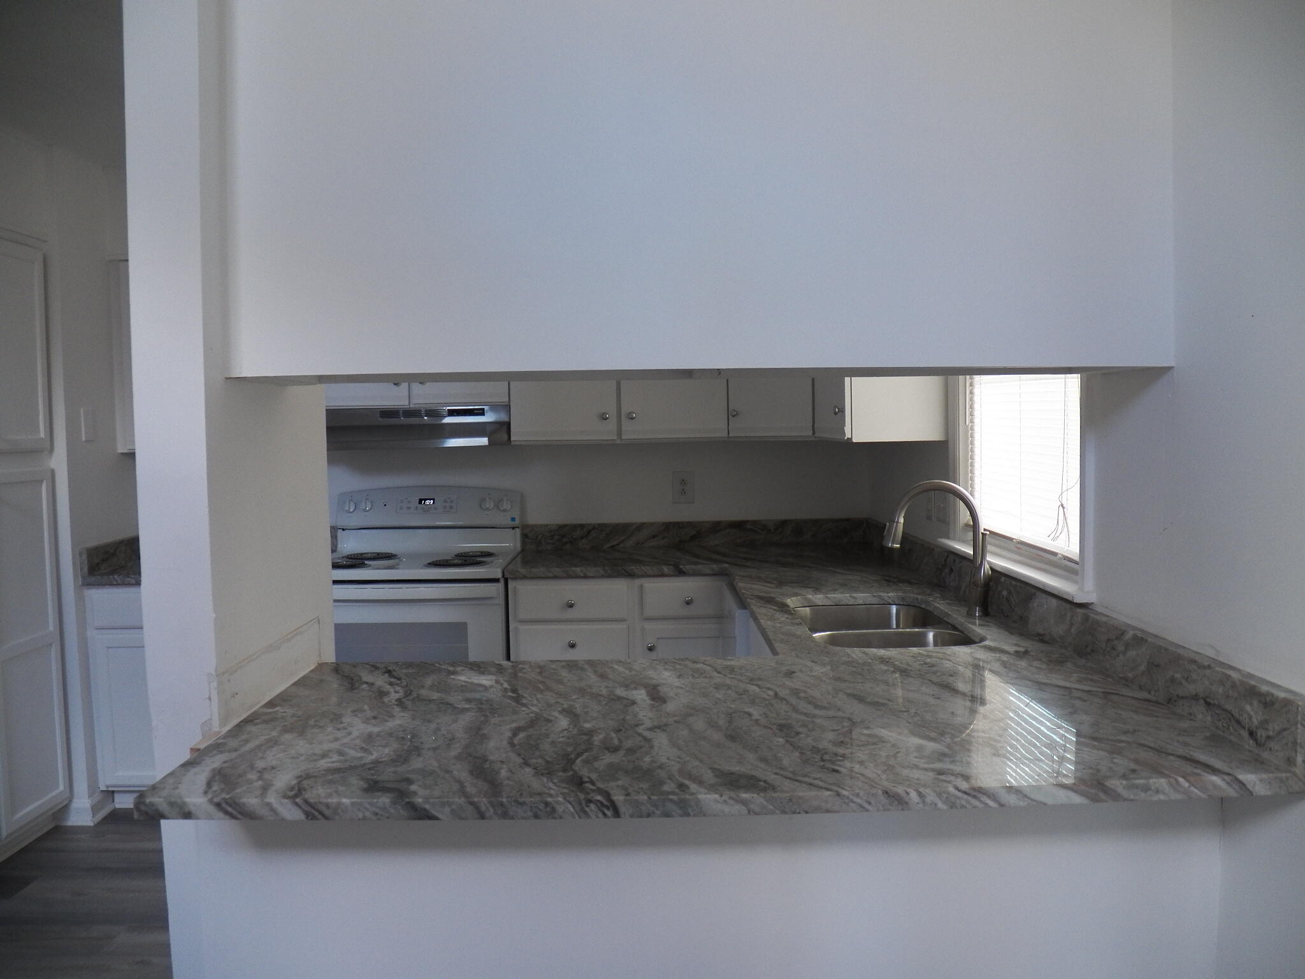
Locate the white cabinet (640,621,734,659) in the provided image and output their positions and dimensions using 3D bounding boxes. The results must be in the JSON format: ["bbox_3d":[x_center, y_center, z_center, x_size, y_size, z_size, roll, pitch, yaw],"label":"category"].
[{"bbox_3d":[0.124,0.754,4.052,0.368,0.633,0.624,-1,4,0],"label":"white cabinet"}]

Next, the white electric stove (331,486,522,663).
[{"bbox_3d":[-0.885,0.588,3.994,0.756,1.186,0.668,-1,4,0],"label":"white electric stove"}]

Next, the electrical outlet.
[{"bbox_3d":[0.129,-0.007,4.311,0.090,0.134,0.012,-1,4,0],"label":"electrical outlet"}]

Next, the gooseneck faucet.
[{"bbox_3d":[0.719,0.147,2.675,0.280,0.348,0.074,-1,4,0],"label":"gooseneck faucet"}]

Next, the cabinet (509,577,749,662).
[{"bbox_3d":[-0.089,0.708,4.048,0.823,0.852,0.624,-1,4,0],"label":"cabinet"}]

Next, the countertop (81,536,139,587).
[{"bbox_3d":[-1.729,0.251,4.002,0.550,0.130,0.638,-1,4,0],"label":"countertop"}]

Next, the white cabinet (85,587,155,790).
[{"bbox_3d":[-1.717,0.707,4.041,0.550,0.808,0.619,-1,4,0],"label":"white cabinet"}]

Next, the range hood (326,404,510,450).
[{"bbox_3d":[-0.897,-0.235,4.065,0.756,0.150,0.462,-1,4,0],"label":"range hood"}]

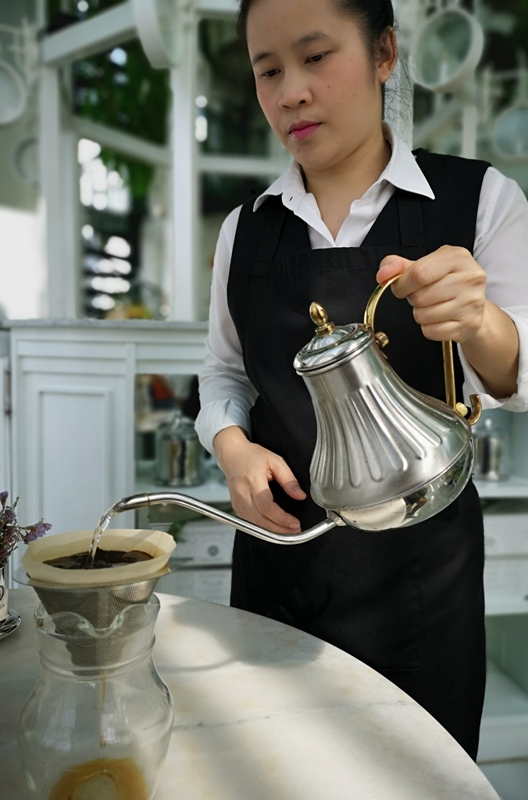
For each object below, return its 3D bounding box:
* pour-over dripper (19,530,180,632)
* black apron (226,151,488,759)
[{"bbox_3d":[-0.116,0.139,0.435,0.110,0.076,0.110,1,4,0],"label":"pour-over dripper"},{"bbox_3d":[0.127,0.098,0.865,0.350,0.870,0.240,3,5,20],"label":"black apron"}]

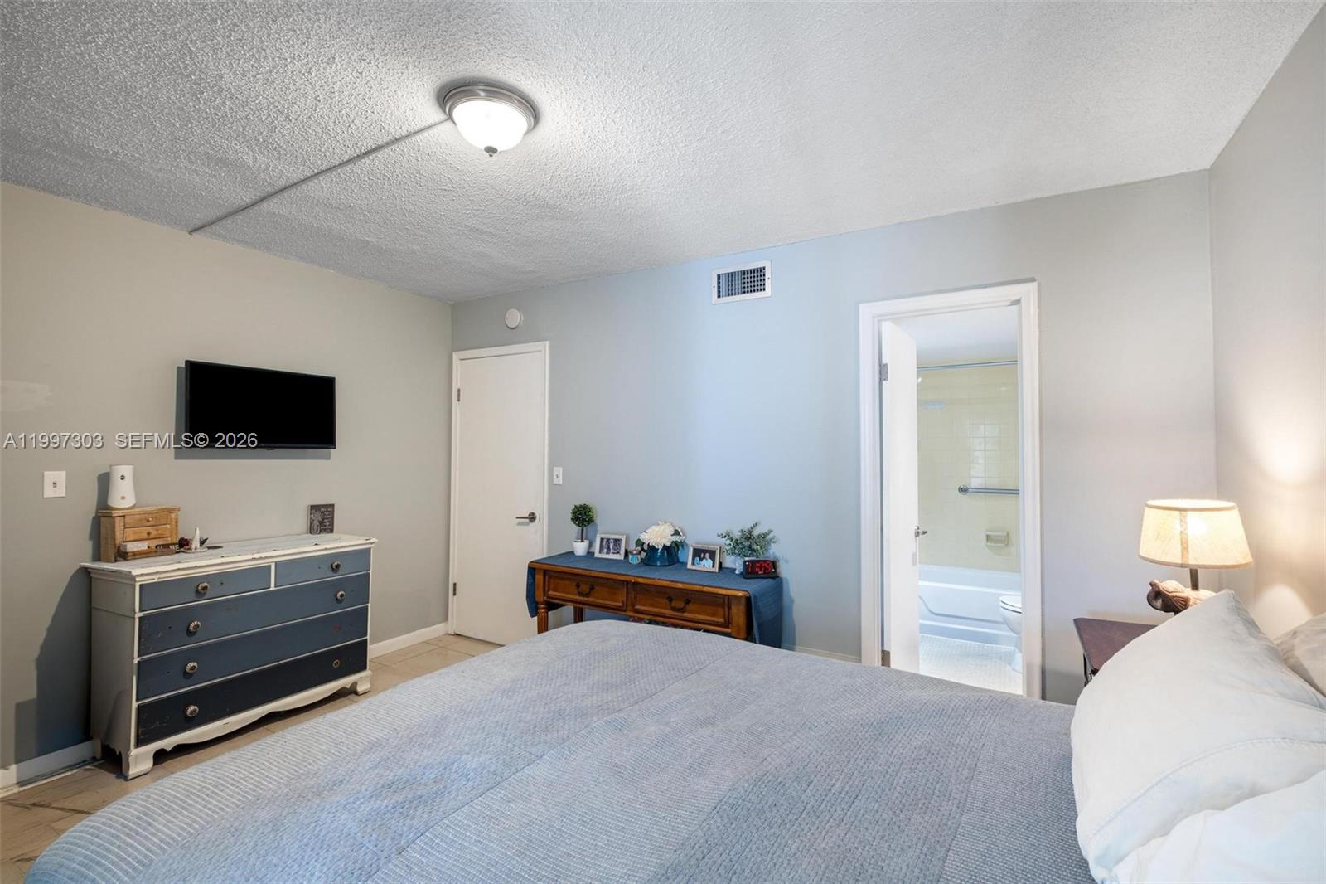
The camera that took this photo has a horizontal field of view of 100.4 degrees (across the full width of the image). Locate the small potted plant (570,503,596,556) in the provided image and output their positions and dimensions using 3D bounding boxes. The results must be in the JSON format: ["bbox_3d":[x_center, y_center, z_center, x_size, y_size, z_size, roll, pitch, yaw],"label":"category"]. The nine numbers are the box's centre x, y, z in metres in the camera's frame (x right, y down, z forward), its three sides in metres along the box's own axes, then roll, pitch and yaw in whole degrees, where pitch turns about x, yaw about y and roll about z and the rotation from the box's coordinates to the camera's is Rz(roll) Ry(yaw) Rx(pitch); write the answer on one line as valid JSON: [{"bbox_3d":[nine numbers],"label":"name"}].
[{"bbox_3d":[-0.501,0.533,3.407,0.150,0.330,0.150,0,-1,0],"label":"small potted plant"}]

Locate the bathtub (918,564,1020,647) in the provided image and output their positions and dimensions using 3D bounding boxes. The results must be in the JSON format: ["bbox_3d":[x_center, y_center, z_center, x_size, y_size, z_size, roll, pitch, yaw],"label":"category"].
[{"bbox_3d":[2.560,1.258,4.270,1.520,0.400,0.760,0,-1,31],"label":"bathtub"}]

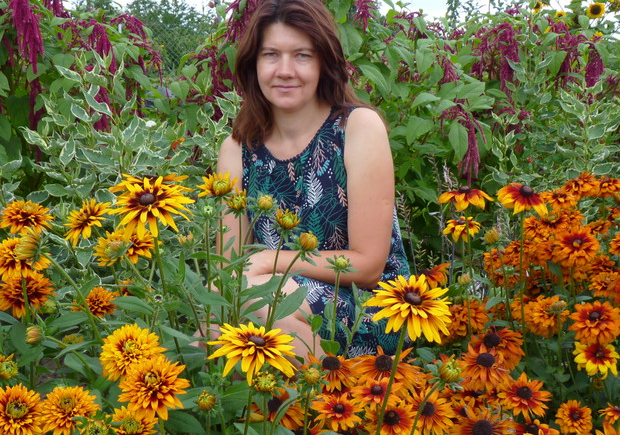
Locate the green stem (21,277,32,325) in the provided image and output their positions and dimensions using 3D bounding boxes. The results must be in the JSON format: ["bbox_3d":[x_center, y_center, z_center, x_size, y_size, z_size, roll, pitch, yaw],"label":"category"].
[{"bbox_3d":[-0.423,0.125,0.800,0.008,0.073,0.008,-7,12,1],"label":"green stem"}]

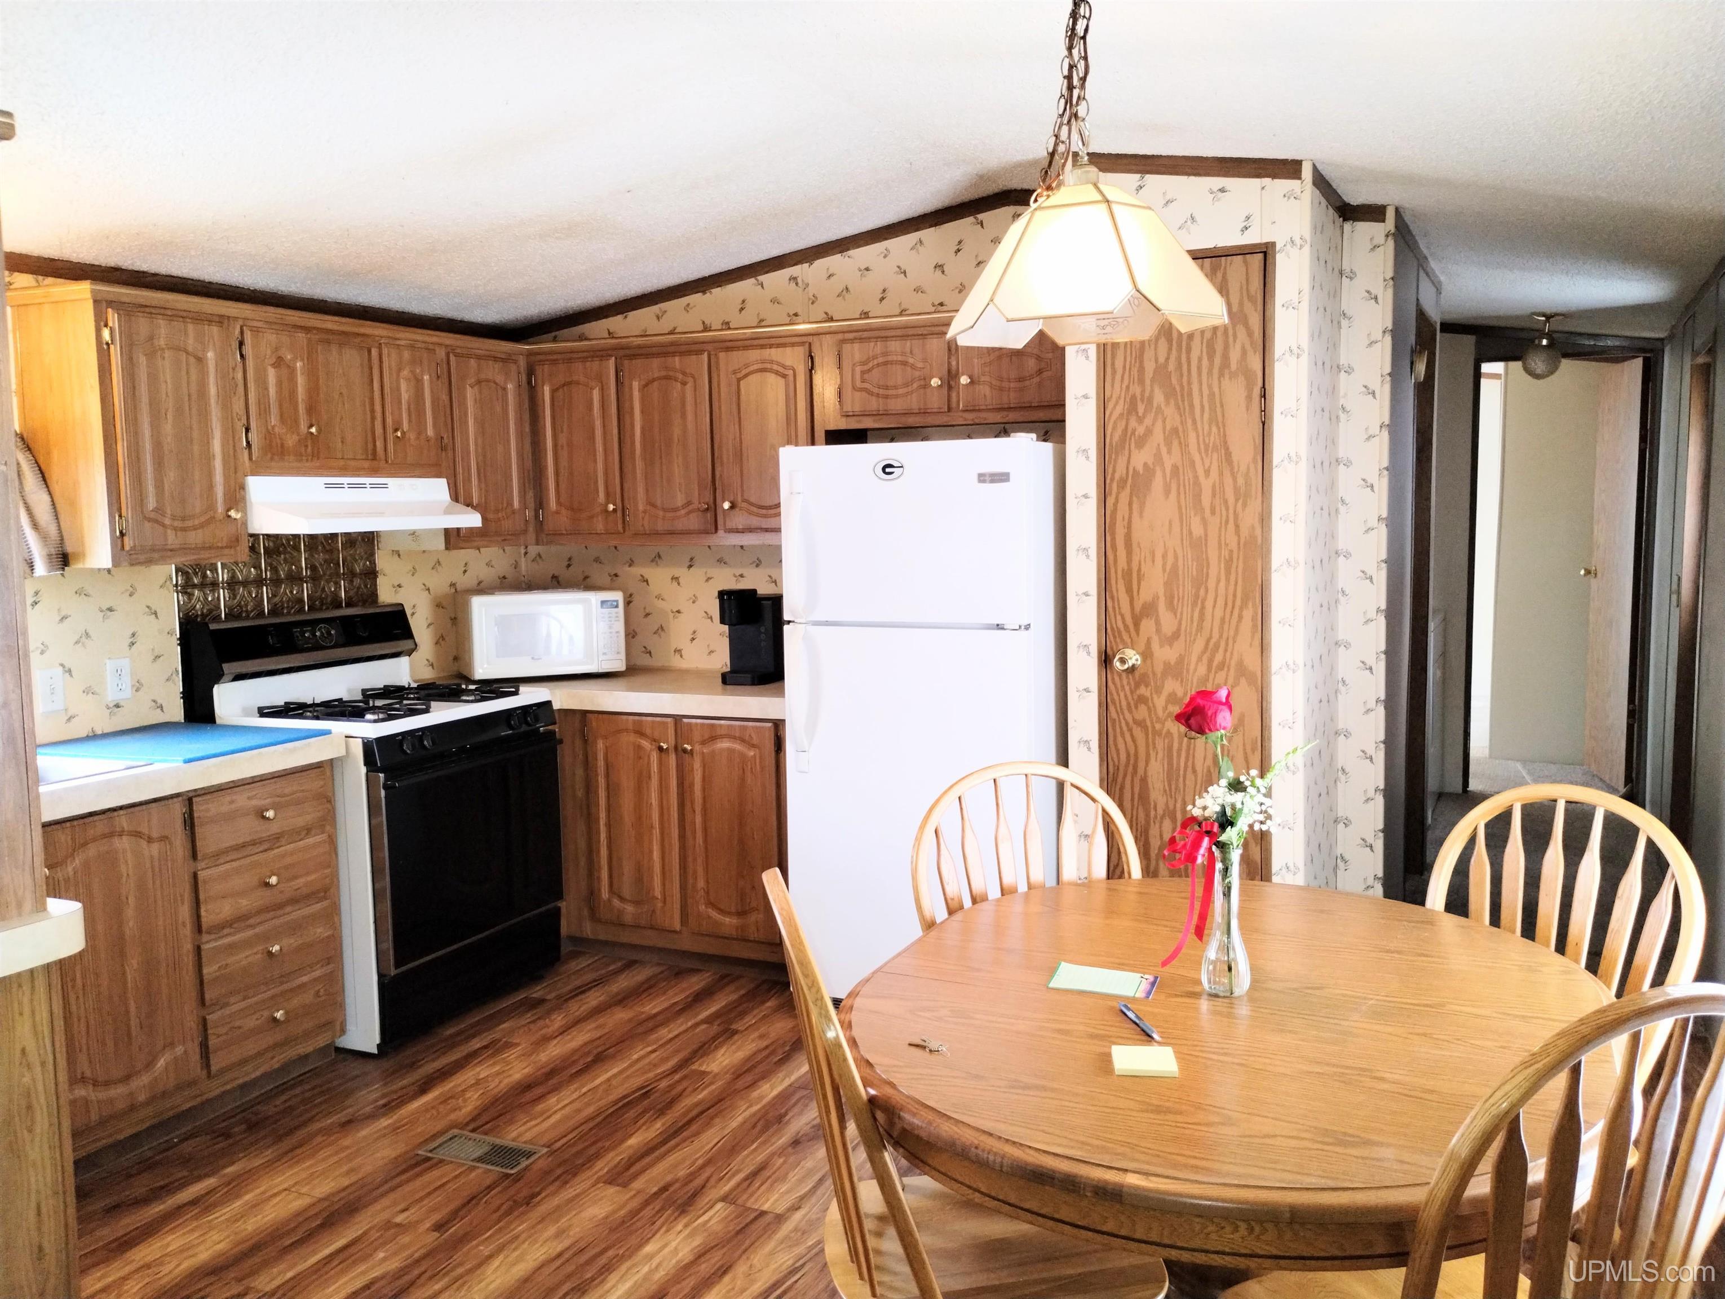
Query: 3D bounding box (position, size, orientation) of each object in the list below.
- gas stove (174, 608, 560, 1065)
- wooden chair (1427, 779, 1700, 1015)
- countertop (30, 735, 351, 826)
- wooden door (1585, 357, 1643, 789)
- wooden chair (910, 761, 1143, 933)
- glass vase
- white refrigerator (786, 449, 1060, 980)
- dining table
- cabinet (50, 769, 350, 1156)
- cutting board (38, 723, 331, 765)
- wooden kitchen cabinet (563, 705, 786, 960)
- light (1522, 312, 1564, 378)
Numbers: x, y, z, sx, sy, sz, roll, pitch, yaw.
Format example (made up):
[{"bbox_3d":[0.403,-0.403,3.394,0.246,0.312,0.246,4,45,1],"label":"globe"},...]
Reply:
[{"bbox_3d":[-1.475,0.492,4.329,0.725,1.195,0.775,2,6,26],"label":"gas stove"},{"bbox_3d":[1.062,0.745,2.397,0.550,0.975,0.490,-4,7,-29],"label":"wooden chair"},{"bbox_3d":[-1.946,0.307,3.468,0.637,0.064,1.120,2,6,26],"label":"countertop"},{"bbox_3d":[3.698,-0.357,6.902,0.040,2.050,0.670,0,6,11],"label":"wooden door"},{"bbox_3d":[0.412,0.734,2.643,0.490,0.975,0.550,-3,6,-19],"label":"wooden chair"},{"bbox_3d":[0.543,0.400,2.085,0.075,0.225,0.075,2,6,26],"label":"glass vase"},{"bbox_3d":[0.273,0.216,4.269,0.770,1.690,0.770,2,6,26],"label":"white refrigerator"},{"bbox_3d":[0.554,0.889,2.149,1.075,0.760,1.288,1,6,22],"label":"dining table"},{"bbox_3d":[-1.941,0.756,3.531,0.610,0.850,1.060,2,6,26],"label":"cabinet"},{"bbox_3d":[-1.809,0.245,3.674,0.630,0.014,0.500,2,6,26],"label":"cutting board"},{"bbox_3d":[-0.447,0.600,4.803,0.950,0.850,0.615,2,6,26],"label":"wooden kitchen cabinet"},{"bbox_3d":[2.911,-1.295,5.985,0.165,0.280,0.165,2,6,26],"label":"light"}]

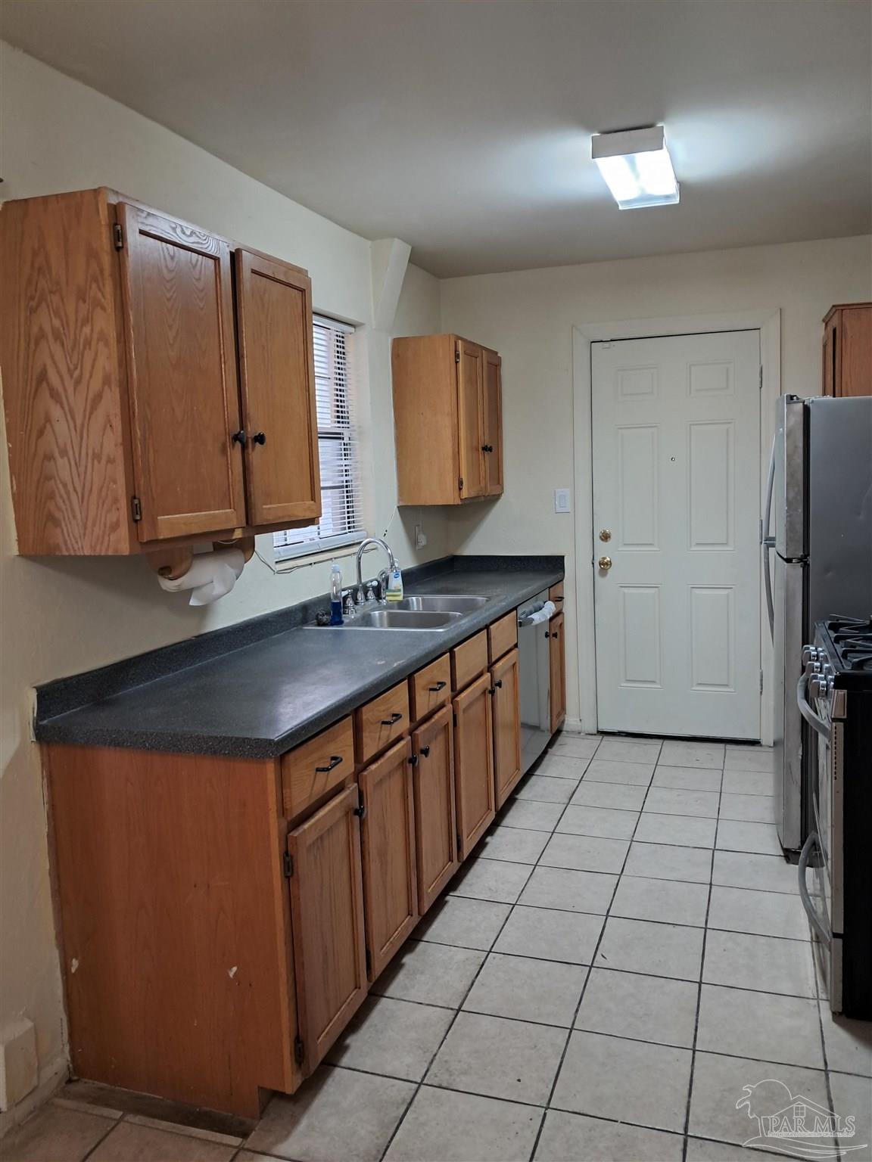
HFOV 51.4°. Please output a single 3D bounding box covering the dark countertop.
[{"bbox_3d":[-0.133,0.119,3.470,0.636,0.129,3.086,1,8,19],"label":"dark countertop"}]

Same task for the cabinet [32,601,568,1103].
[{"bbox_3d":[-0.109,0.607,3.533,0.647,0.855,3.076,1,8,19],"label":"cabinet"}]

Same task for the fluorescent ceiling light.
[{"bbox_3d":[0.685,-1.378,3.054,0.214,0.068,0.613,1,8,19],"label":"fluorescent ceiling light"}]

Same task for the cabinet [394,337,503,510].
[{"bbox_3d":[0.085,-0.783,4.543,0.319,0.773,0.747,1,8,19],"label":"cabinet"}]

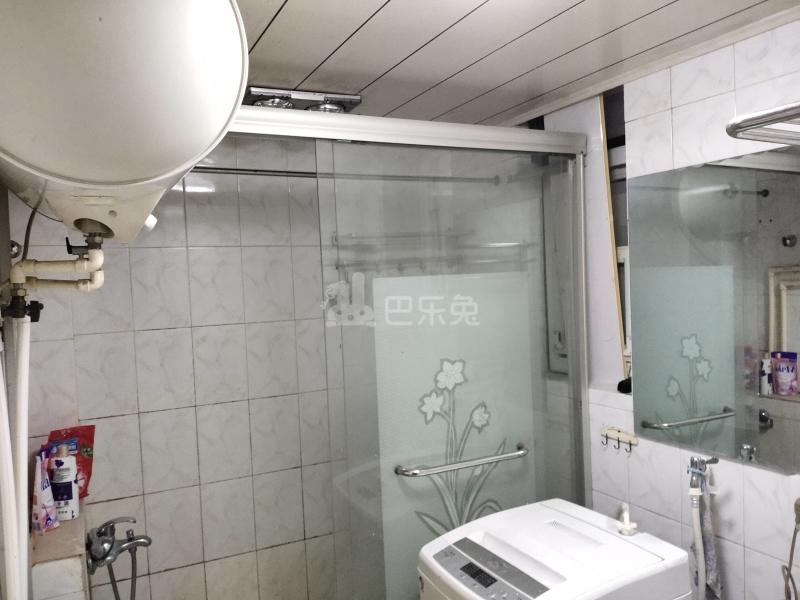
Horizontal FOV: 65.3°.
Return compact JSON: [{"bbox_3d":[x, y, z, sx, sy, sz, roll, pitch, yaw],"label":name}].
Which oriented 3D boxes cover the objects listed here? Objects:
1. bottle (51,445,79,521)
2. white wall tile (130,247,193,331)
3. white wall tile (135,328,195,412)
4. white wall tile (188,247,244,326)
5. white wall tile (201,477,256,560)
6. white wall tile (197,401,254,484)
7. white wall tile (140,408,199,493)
[{"bbox_3d":[-1.095,0.597,2.045,0.072,0.230,0.058,-3,3,-8],"label":"bottle"},{"bbox_3d":[-0.883,-0.041,2.312,0.200,0.300,0.010,-3,3,-25],"label":"white wall tile"},{"bbox_3d":[-0.871,0.260,2.325,0.200,0.300,0.010,-3,3,-25],"label":"white wall tile"},{"bbox_3d":[-0.702,-0.052,2.396,0.200,0.300,0.010,-3,3,-25],"label":"white wall tile"},{"bbox_3d":[-0.672,0.859,2.457,0.200,0.302,0.010,-3,2,-25],"label":"white wall tile"},{"bbox_3d":[-0.679,0.550,2.423,0.200,0.300,0.010,-3,3,-25],"label":"white wall tile"},{"bbox_3d":[-0.866,0.566,2.360,0.200,0.302,0.010,-3,2,-25],"label":"white wall tile"}]

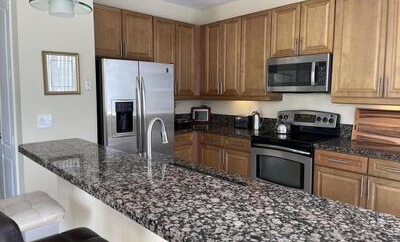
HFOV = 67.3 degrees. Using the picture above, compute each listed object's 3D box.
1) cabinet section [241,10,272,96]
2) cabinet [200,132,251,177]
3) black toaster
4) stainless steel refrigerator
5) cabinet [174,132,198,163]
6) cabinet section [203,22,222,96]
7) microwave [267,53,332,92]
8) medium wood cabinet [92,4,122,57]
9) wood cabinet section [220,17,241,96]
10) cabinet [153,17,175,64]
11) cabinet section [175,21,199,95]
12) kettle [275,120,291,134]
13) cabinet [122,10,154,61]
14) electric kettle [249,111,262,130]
[{"bbox_3d":[0.843,-0.861,4.011,0.320,1.065,0.462,-6,8,-44],"label":"cabinet section"},{"bbox_3d":[0.521,0.607,4.182,0.609,0.885,0.910,-6,8,-43],"label":"cabinet"},{"bbox_3d":[0.648,0.017,4.292,0.177,0.182,0.258,-6,8,-43],"label":"black toaster"},{"bbox_3d":[-0.891,0.211,3.630,0.917,1.787,0.838,-6,8,-43],"label":"stainless steel refrigerator"},{"bbox_3d":[-0.422,0.591,4.330,0.529,0.885,0.609,-6,8,-43],"label":"cabinet"},{"bbox_3d":[0.291,-0.915,4.572,0.320,1.065,0.373,-6,8,-44],"label":"cabinet section"},{"bbox_3d":[1.205,-0.542,3.492,0.405,0.414,0.762,-6,8,-43],"label":"microwave"},{"bbox_3d":[-1.205,-1.045,3.611,0.434,0.580,0.319,-6,8,-43],"label":"medium wood cabinet"},{"bbox_3d":[0.551,-0.890,4.308,0.320,1.065,0.372,-6,8,-44],"label":"wood cabinet section"},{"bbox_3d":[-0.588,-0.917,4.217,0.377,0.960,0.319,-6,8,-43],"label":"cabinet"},{"bbox_3d":[-0.306,-0.913,4.570,0.416,1.065,0.320,-6,8,-44],"label":"cabinet section"},{"bbox_3d":[1.051,0.066,3.816,0.207,0.182,0.182,3,7,28],"label":"kettle"},{"bbox_3d":[-0.886,-1.076,3.914,0.448,0.580,0.319,-6,8,-43],"label":"cabinet"},{"bbox_3d":[0.777,-0.003,4.138,0.192,0.253,0.131,0,6,0],"label":"electric kettle"}]

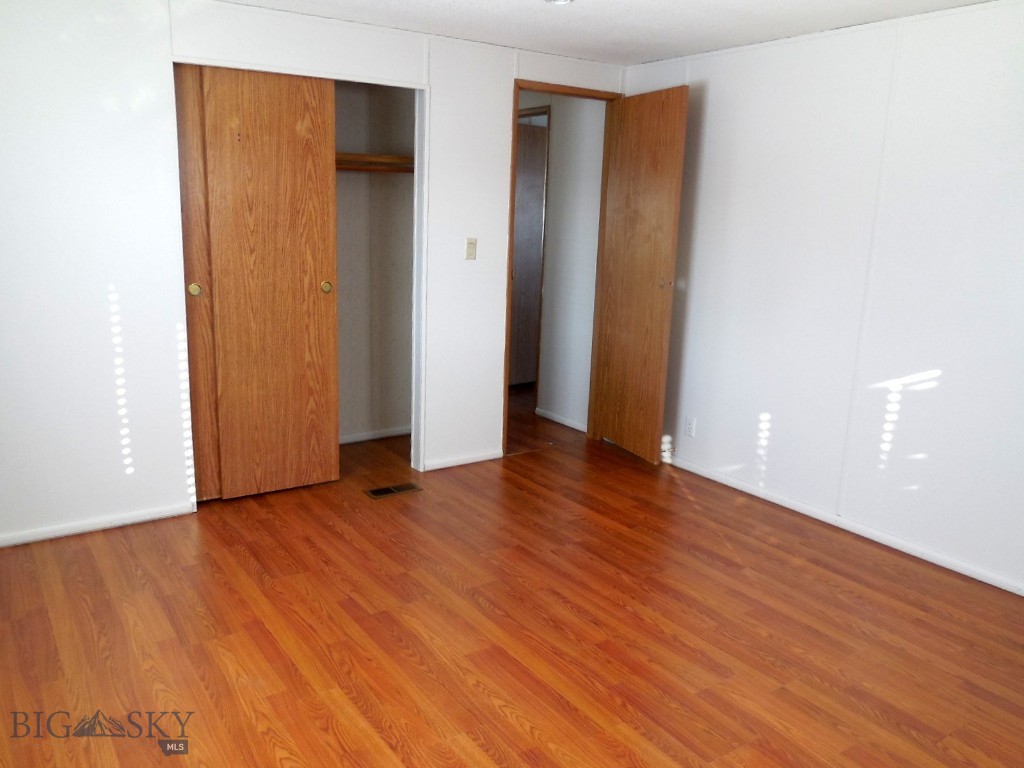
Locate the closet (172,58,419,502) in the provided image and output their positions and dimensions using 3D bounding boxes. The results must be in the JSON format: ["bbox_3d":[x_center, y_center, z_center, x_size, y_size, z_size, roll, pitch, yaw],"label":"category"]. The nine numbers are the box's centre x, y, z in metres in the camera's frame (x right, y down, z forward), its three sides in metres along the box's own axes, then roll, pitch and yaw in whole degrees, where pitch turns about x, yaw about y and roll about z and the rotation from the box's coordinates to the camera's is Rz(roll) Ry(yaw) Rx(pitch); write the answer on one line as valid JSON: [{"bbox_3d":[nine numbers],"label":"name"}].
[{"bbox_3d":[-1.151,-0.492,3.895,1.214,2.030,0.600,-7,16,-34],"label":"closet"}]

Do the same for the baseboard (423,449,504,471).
[{"bbox_3d":[-0.280,0.442,4.358,0.531,0.058,0.020,-7,16,-34],"label":"baseboard"}]

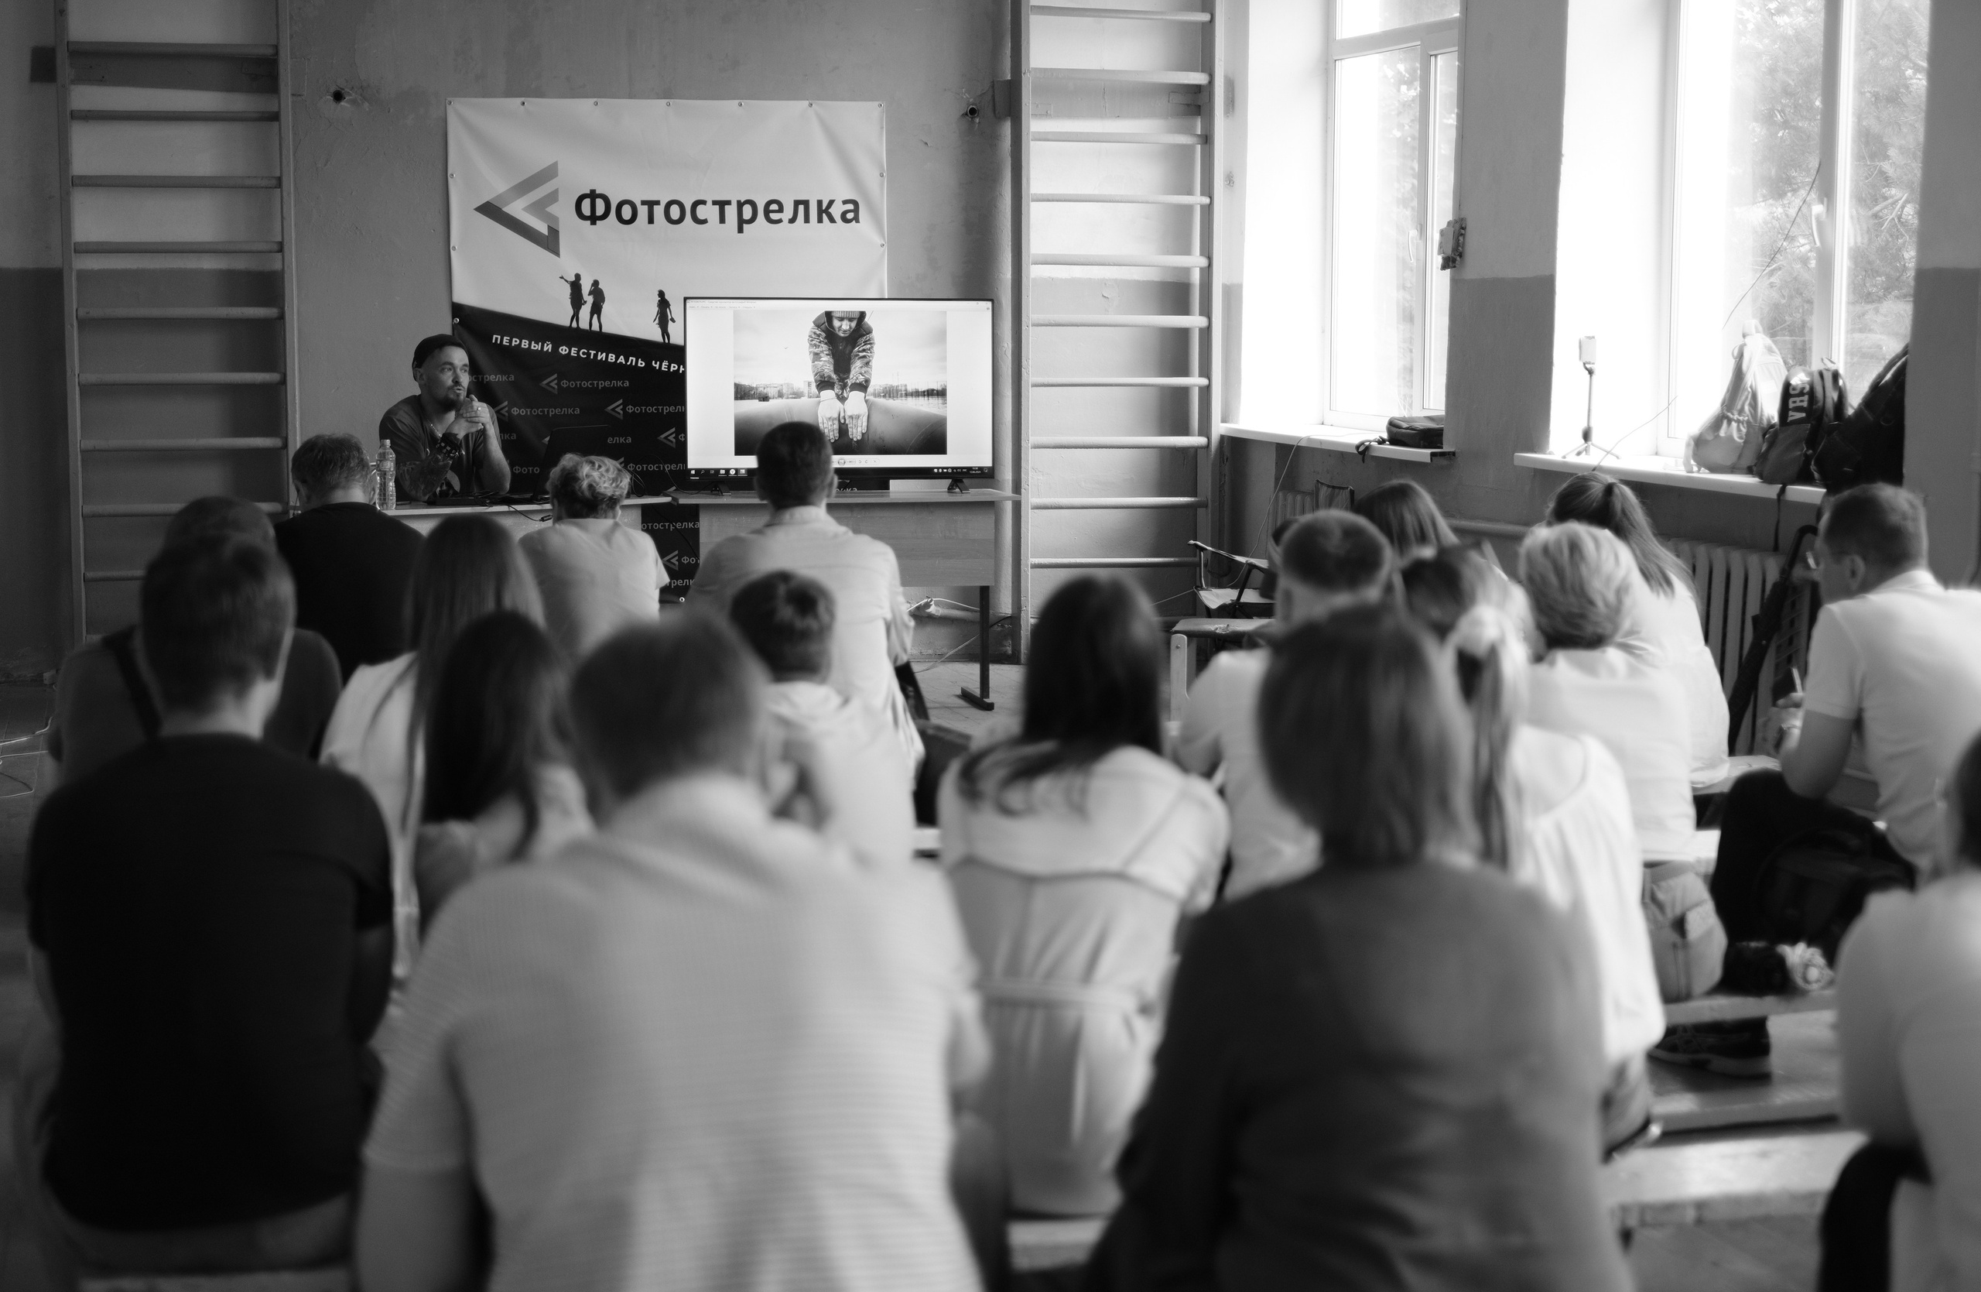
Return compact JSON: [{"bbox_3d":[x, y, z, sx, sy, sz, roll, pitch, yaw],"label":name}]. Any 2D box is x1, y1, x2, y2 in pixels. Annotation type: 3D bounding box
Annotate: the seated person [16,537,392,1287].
[{"bbox_3d":[-0.976,0.406,3.630,0.470,1.120,0.700,-1,7,-8],"label":"seated person"}]

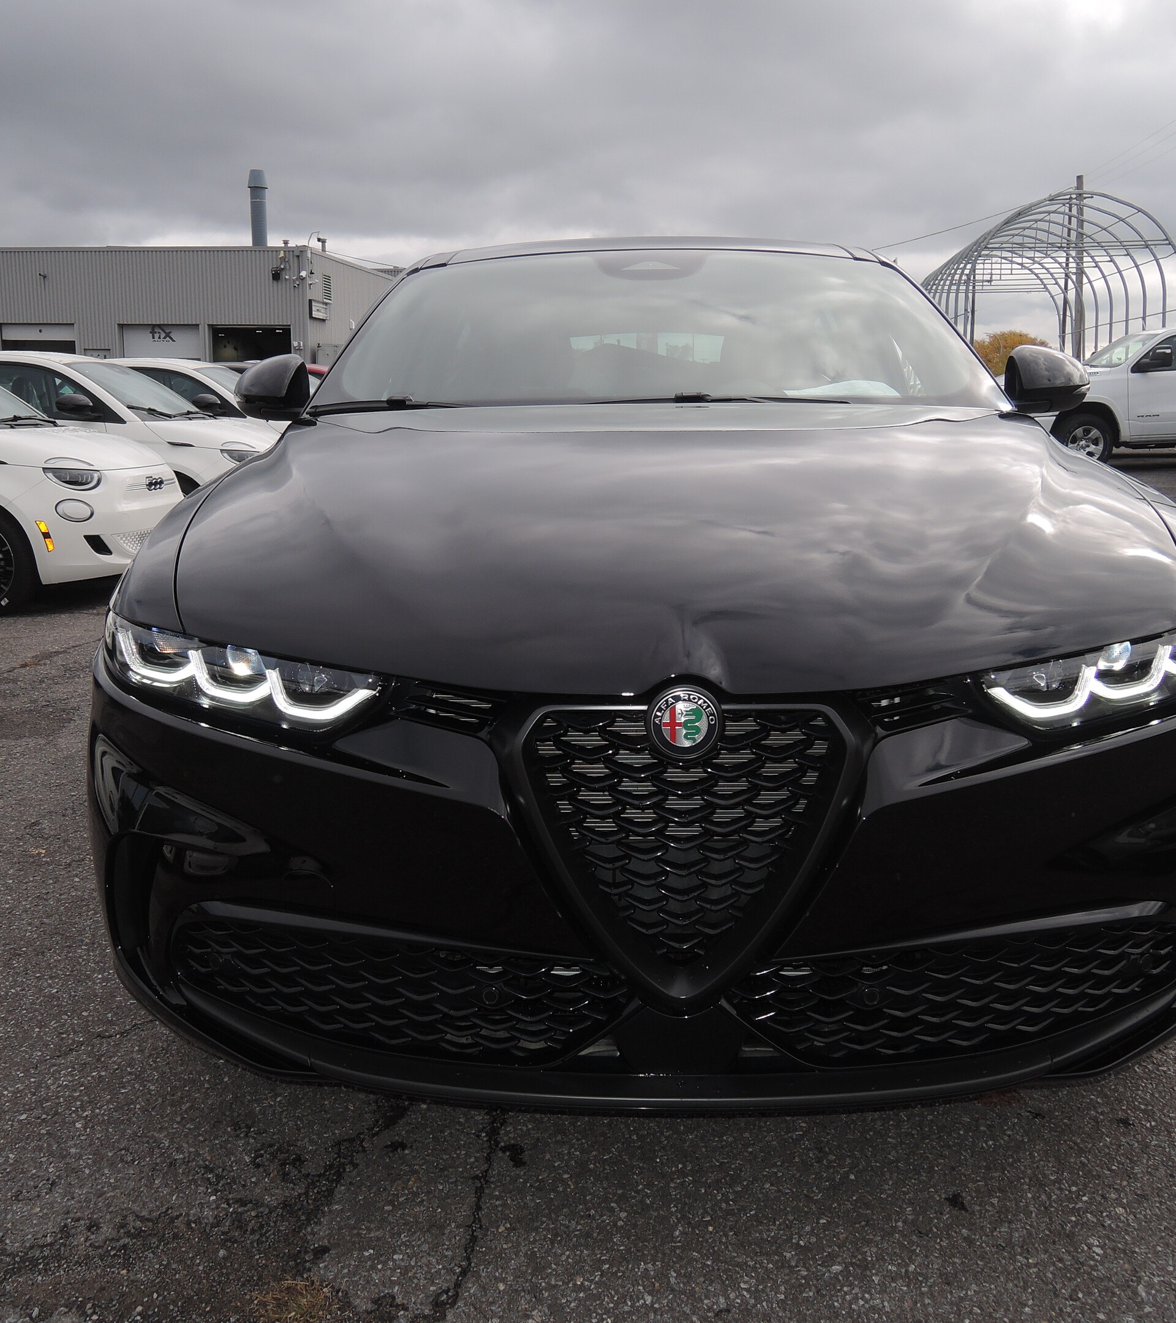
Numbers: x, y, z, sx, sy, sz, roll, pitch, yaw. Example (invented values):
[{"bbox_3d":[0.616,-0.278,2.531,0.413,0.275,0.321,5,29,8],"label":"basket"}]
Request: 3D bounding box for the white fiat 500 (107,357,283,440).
[{"bbox_3d":[-3.850,-2.287,12.340,3.630,1.527,1.690,1,13,5],"label":"white fiat 500"}]

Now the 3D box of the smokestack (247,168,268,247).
[{"bbox_3d":[-12.666,-17.489,47.312,0.780,3.050,0.780,0,12,0],"label":"smokestack"}]

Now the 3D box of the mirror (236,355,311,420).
[{"bbox_3d":[-0.779,-0.678,3.021,0.205,0.165,0.160,0,13,2],"label":"mirror"}]

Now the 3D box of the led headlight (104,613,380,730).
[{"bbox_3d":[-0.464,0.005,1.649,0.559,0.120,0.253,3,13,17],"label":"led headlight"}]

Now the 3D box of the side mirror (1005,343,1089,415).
[{"bbox_3d":[1.116,-0.679,2.950,0.205,0.165,0.160,0,13,2],"label":"side mirror"}]

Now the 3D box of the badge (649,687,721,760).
[{"bbox_3d":[0.108,0.068,1.363,0.079,0.079,0.020,0,13,2],"label":"badge"}]

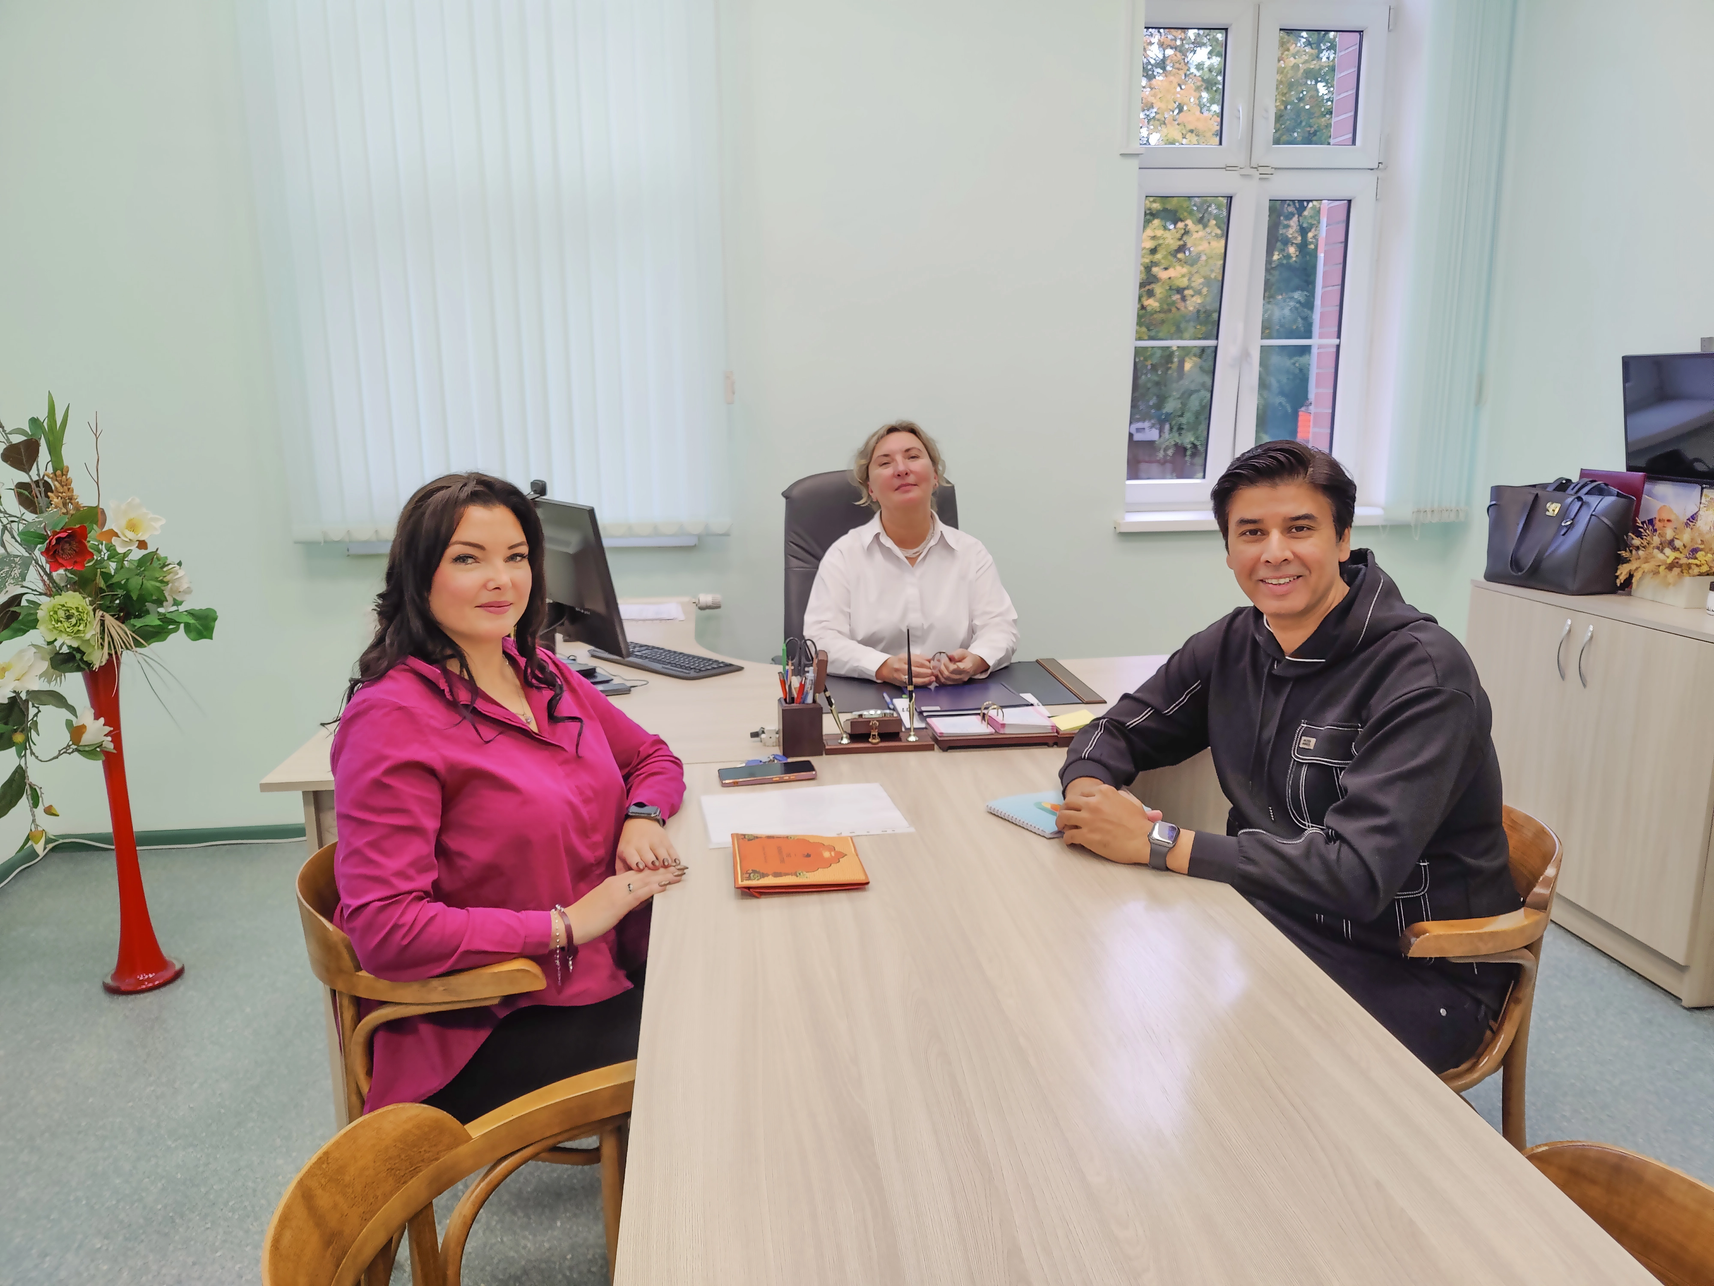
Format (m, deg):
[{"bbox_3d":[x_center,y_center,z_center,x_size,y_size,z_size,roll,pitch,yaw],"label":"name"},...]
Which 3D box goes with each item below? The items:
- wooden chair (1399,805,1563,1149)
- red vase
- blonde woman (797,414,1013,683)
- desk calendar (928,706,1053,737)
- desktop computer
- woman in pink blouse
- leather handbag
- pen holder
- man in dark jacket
[{"bbox_3d":[0.762,0.624,1.857,0.540,0.790,0.560,-3,12,-9],"label":"wooden chair"},{"bbox_3d":[-1.808,0.434,2.793,0.175,0.840,0.175,-2,12,-7],"label":"red vase"},{"bbox_3d":[0.146,0.110,2.988,0.560,1.345,0.660,-2,12,-4],"label":"blonde woman"},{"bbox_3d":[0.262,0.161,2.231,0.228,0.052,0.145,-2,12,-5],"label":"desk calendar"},{"bbox_3d":[-0.572,-0.139,2.719,0.420,0.465,0.550,-10,15,-38],"label":"desktop computer"},{"bbox_3d":[-0.477,0.399,1.732,0.740,1.315,0.600,3,13,18],"label":"woman in pink blouse"},{"bbox_3d":[1.974,-0.301,3.205,0.170,0.285,0.330,-4,12,-16],"label":"leather handbag"},{"bbox_3d":[-0.107,0.157,2.169,0.079,0.098,0.076,-2,12,-4],"label":"pen holder"},{"bbox_3d":[0.637,0.367,1.766,0.750,1.335,0.640,-8,14,-29],"label":"man in dark jacket"}]

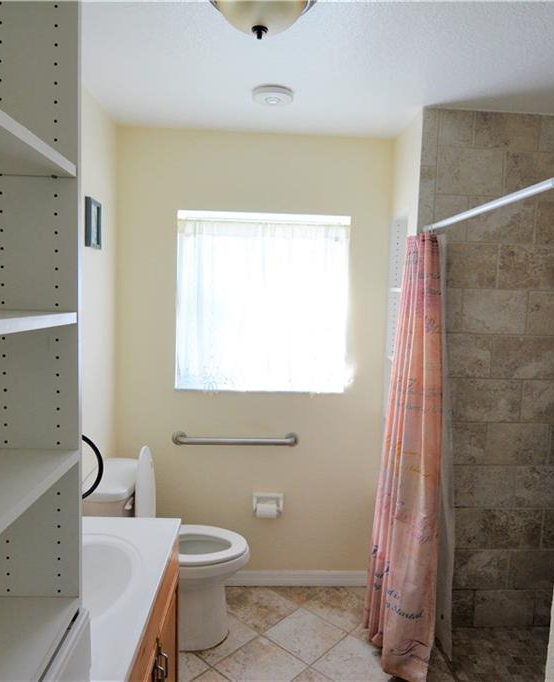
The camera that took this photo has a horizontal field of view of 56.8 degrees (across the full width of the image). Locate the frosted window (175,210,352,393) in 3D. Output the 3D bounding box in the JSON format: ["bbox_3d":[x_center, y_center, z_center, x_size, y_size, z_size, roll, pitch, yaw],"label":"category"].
[{"bbox_3d":[-0.068,-0.202,2.750,0.920,0.940,0.090,2,5,-3],"label":"frosted window"}]

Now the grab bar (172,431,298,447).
[{"bbox_3d":[-0.222,0.536,2.741,0.680,0.075,0.073,2,5,-3],"label":"grab bar"}]

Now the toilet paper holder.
[{"bbox_3d":[-0.048,0.908,2.783,0.165,0.140,0.100,2,5,-3],"label":"toilet paper holder"}]

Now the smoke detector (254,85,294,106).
[{"bbox_3d":[-0.016,-1.008,2.131,0.166,0.042,0.166,2,5,-3],"label":"smoke detector"}]

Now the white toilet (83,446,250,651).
[{"bbox_3d":[-0.485,0.952,2.422,0.710,0.890,0.440,2,5,-3],"label":"white toilet"}]

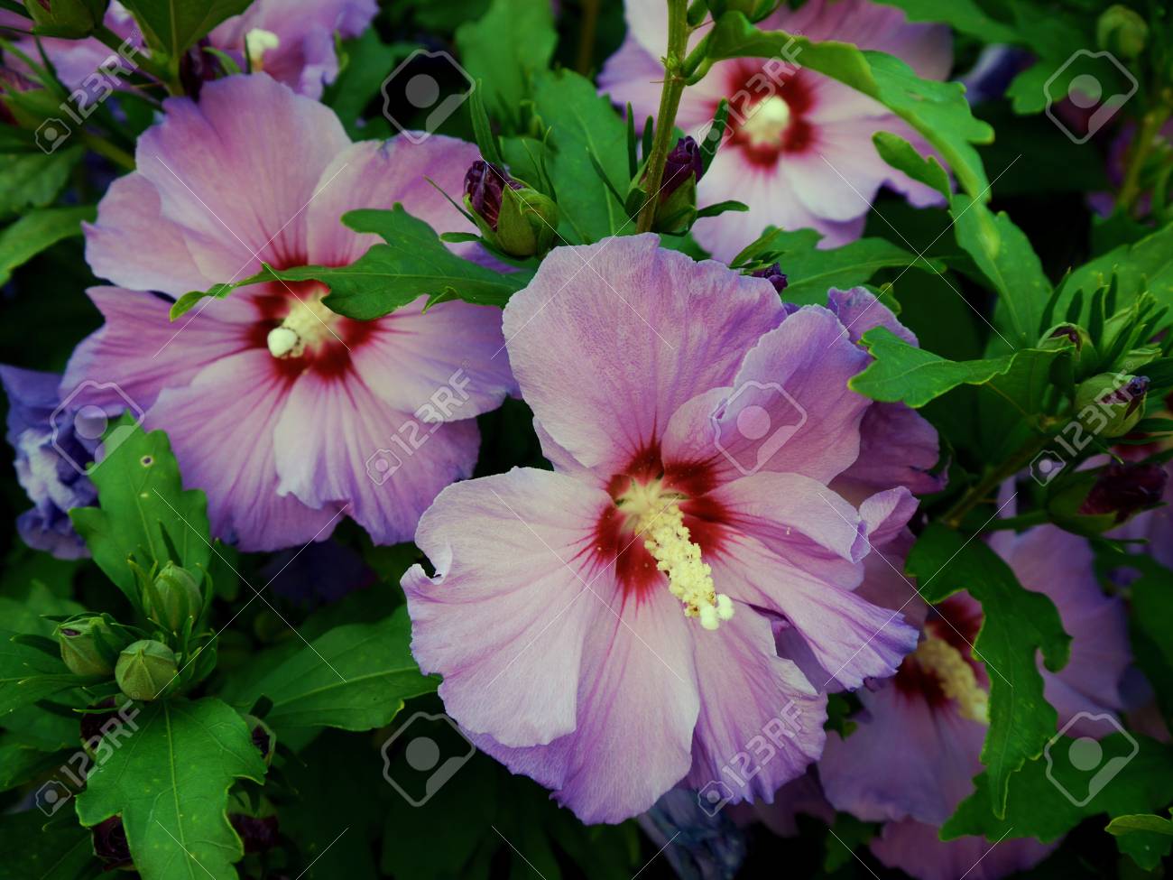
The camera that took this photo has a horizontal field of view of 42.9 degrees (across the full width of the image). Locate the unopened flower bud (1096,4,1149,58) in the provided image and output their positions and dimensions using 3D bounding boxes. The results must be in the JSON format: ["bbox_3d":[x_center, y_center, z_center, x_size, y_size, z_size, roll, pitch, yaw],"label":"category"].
[{"bbox_3d":[0.151,-0.115,0.420,0.015,0.018,0.015,-7,27,0],"label":"unopened flower bud"}]

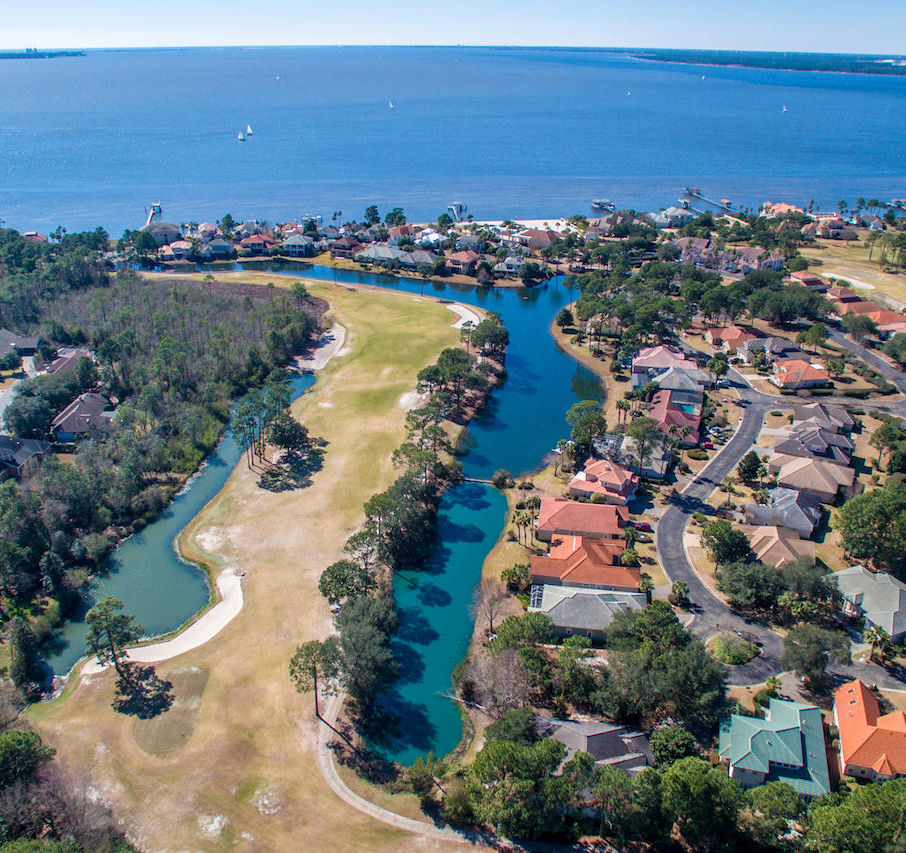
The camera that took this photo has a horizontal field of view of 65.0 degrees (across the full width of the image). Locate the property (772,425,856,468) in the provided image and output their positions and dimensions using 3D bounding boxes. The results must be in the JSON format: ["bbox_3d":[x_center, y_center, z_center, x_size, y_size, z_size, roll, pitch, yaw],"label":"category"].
[{"bbox_3d":[117.480,6.000,232.430,23.500,6.700,15.500,10,30,18],"label":"property"}]

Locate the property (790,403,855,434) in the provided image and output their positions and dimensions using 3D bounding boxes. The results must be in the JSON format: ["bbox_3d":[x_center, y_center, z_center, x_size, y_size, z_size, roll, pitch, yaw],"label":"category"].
[{"bbox_3d":[127.220,-3.320,243.290,20.500,7.500,17.000,9,29,16],"label":"property"}]

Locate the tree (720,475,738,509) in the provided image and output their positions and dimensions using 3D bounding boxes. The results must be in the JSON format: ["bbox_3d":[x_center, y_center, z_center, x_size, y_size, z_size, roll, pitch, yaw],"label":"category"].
[{"bbox_3d":[77.600,18.680,199.860,4.000,9.200,4.000,0,28,0],"label":"tree"}]

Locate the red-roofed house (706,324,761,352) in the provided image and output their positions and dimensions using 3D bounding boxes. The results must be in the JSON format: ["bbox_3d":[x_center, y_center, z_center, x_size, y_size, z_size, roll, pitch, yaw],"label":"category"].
[{"bbox_3d":[122.620,-39.870,311.530,20.500,7.500,18.000,-8,29,-15],"label":"red-roofed house"}]

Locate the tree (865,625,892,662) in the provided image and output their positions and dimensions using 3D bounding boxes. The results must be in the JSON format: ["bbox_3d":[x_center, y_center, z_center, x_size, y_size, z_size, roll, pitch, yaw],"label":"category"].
[{"bbox_3d":[89.350,45.690,149.410,4.800,9.300,4.800,0,28,0],"label":"tree"}]

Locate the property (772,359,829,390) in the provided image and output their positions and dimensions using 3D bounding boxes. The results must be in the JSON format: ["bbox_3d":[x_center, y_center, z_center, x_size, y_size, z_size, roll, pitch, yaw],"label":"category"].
[{"bbox_3d":[133.520,-21.940,278.670,22.000,7.000,18.500,-3,28,-5],"label":"property"}]

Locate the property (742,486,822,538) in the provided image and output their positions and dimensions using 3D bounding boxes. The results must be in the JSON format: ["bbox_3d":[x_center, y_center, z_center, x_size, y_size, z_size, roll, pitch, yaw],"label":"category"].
[{"bbox_3d":[93.010,23.100,200.530,19.000,6.500,17.300,9,29,16],"label":"property"}]

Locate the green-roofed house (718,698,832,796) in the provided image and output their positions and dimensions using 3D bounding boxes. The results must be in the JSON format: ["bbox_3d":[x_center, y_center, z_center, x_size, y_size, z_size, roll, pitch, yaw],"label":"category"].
[{"bbox_3d":[58.490,56.300,130.110,18.500,8.500,19.500,8,29,13],"label":"green-roofed house"}]

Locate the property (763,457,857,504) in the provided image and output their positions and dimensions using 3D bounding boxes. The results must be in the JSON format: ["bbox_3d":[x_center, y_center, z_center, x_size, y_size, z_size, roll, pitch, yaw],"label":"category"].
[{"bbox_3d":[109.770,14.660,216.230,22.700,6.700,16.300,10,30,18],"label":"property"}]

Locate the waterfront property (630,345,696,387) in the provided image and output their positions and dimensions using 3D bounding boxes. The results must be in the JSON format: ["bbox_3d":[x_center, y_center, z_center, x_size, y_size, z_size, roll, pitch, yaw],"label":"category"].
[{"bbox_3d":[87.430,-28.090,295.520,25.700,6.700,17.000,3,28,5],"label":"waterfront property"}]

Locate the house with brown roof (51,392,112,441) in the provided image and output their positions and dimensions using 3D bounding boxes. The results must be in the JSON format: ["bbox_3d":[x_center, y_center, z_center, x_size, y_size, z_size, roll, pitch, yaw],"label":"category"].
[{"bbox_3d":[-124.480,-3.910,242.130,16.000,7.200,25.000,0,28,0],"label":"house with brown roof"}]

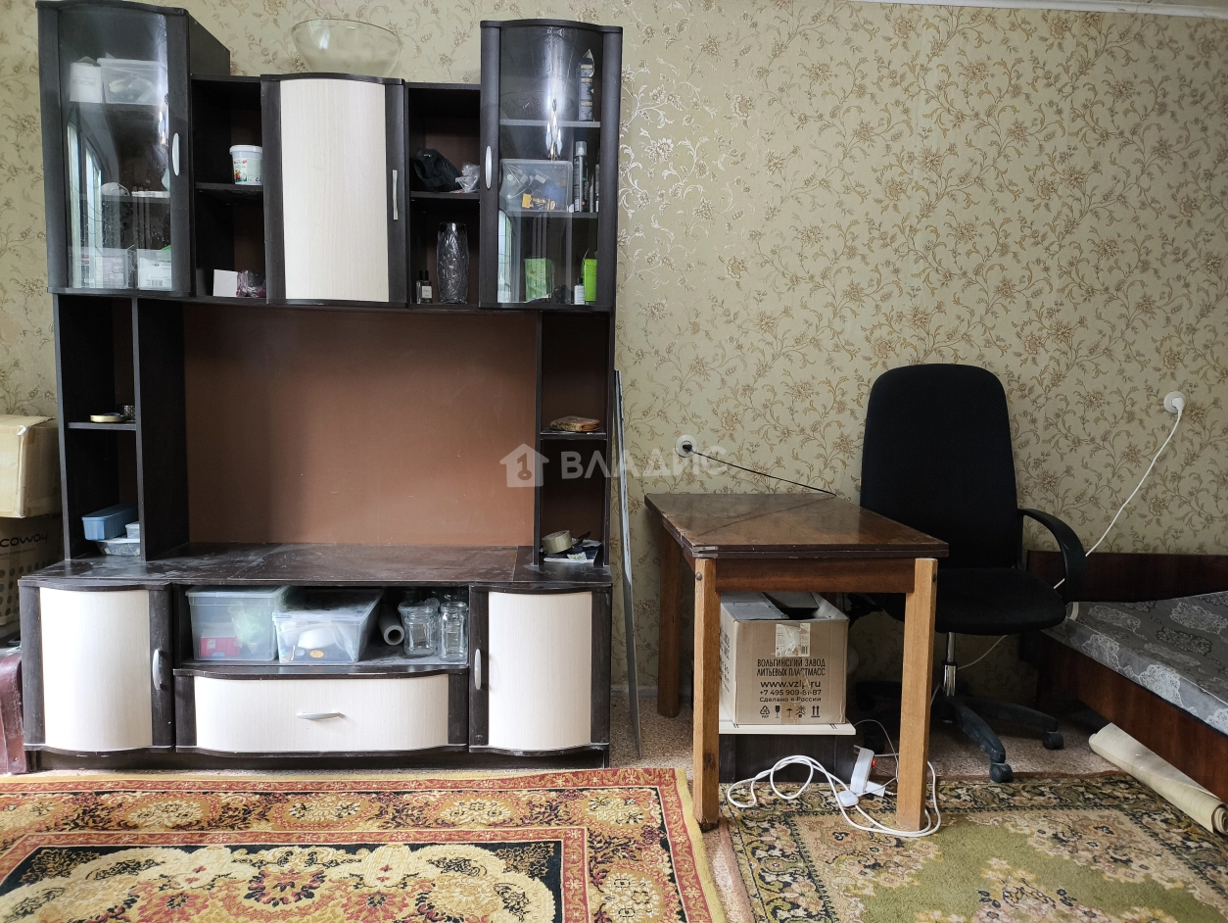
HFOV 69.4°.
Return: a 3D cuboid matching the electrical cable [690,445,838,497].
[{"bbox_3d":[0.531,0.039,3.169,0.542,0.165,0.050,1,6,-4],"label":"electrical cable"}]

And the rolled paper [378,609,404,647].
[{"bbox_3d":[-0.714,0.518,2.846,0.061,0.061,0.280,-1,6,-18],"label":"rolled paper"}]

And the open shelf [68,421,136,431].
[{"bbox_3d":[-1.552,-0.121,2.828,0.211,0.017,0.279,1,6,-3],"label":"open shelf"}]

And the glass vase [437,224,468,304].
[{"bbox_3d":[-0.490,-0.600,2.707,0.096,0.244,0.096,1,6,-3],"label":"glass vase"}]

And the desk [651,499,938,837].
[{"bbox_3d":[0.478,0.529,2.663,0.657,0.742,0.872,1,6,-5],"label":"desk"}]

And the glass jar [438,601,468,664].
[{"bbox_3d":[-0.470,0.498,2.607,0.083,0.160,0.083,1,6,-3],"label":"glass jar"}]

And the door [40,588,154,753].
[{"bbox_3d":[-1.450,0.581,2.477,0.295,0.456,0.062,1,6,-3],"label":"door"}]

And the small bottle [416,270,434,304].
[{"bbox_3d":[-0.583,-0.532,2.716,0.042,0.100,0.036,-2,7,-28],"label":"small bottle"}]

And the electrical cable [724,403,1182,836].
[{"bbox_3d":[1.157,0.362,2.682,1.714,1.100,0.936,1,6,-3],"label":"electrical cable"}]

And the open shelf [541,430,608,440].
[{"bbox_3d":[-0.130,-0.092,2.907,0.211,0.017,0.279,1,6,-3],"label":"open shelf"}]

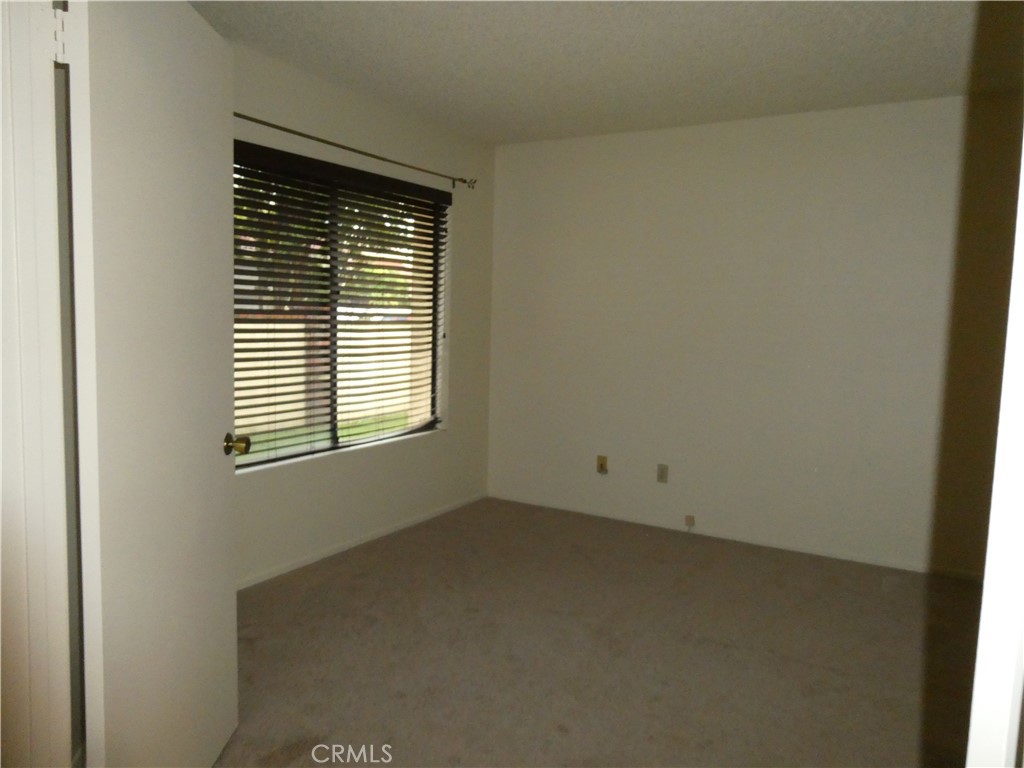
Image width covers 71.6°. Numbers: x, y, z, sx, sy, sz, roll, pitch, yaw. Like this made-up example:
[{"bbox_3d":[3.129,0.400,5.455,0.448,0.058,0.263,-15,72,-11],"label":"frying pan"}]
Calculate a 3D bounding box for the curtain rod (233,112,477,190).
[{"bbox_3d":[-0.790,-1.183,3.631,0.090,0.080,2.200,5,6,30],"label":"curtain rod"}]

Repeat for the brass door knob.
[{"bbox_3d":[-0.798,0.177,2.080,0.062,0.065,0.065,1,5,-2],"label":"brass door knob"}]

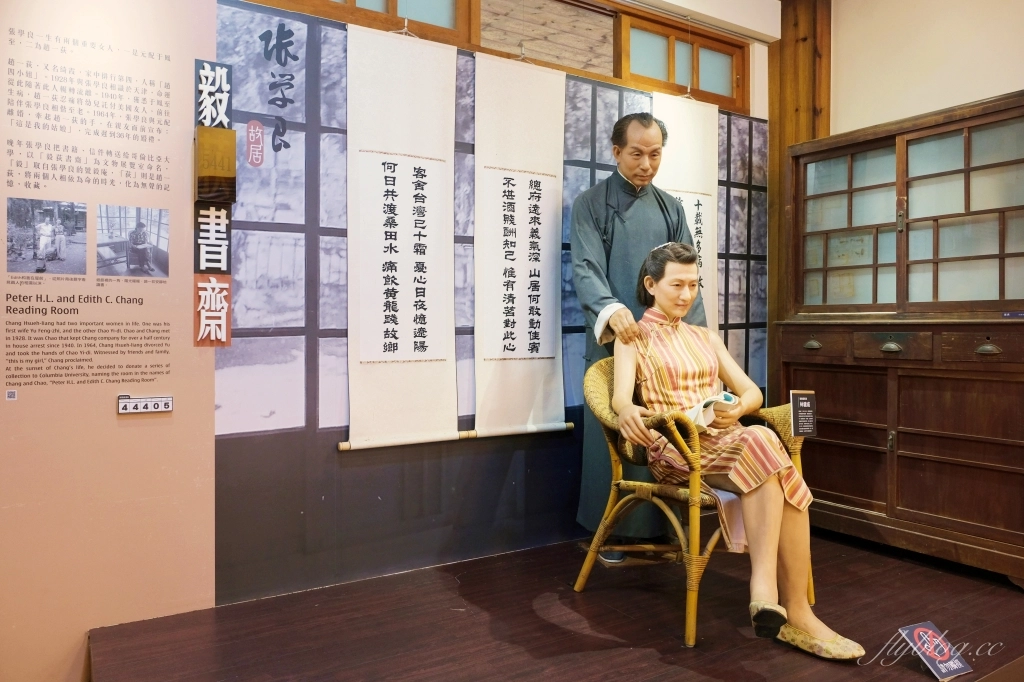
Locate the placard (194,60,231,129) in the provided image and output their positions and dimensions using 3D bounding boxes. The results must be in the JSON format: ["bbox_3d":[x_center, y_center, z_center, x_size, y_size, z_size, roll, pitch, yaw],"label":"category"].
[{"bbox_3d":[-0.901,-0.739,2.065,0.105,0.212,0.018,-1,1,-31],"label":"placard"}]

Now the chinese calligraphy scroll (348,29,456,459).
[{"bbox_3d":[-0.362,-0.348,2.379,0.455,1.440,0.035,-1,1,-31],"label":"chinese calligraphy scroll"}]

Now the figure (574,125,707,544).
[{"bbox_3d":[0.488,-0.027,2.604,0.597,1.689,0.475,0,1,-19],"label":"figure"}]

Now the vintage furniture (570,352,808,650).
[{"bbox_3d":[0.561,0.439,2.206,0.637,0.774,0.572,-1,1,-35],"label":"vintage furniture"}]

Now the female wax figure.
[{"bbox_3d":[0.648,0.249,2.056,0.556,1.158,0.759,-1,1,-31],"label":"female wax figure"}]

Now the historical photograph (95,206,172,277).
[{"bbox_3d":[-1.089,-0.286,1.967,0.182,0.201,0.010,-1,1,-31],"label":"historical photograph"}]

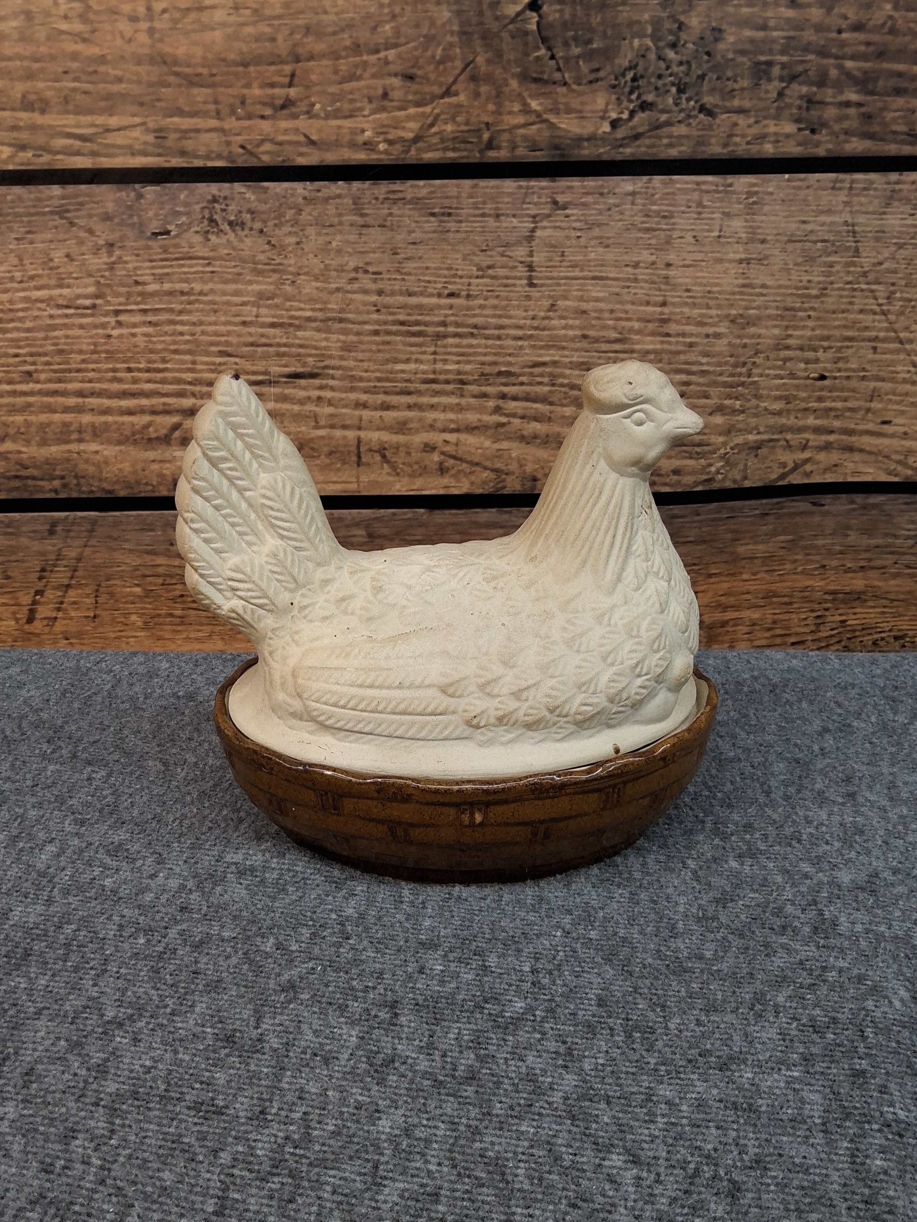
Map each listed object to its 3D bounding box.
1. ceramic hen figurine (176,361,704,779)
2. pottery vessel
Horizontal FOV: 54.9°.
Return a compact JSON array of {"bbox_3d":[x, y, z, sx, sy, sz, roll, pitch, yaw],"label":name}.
[{"bbox_3d":[-0.002,-0.025,0.354,0.214,0.147,0.124,-2,28,-3],"label":"ceramic hen figurine"},{"bbox_3d":[0.004,0.060,0.399,0.213,0.068,0.134,-2,28,-3],"label":"pottery vessel"}]

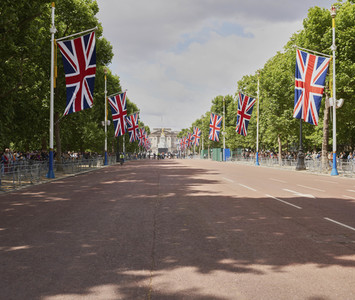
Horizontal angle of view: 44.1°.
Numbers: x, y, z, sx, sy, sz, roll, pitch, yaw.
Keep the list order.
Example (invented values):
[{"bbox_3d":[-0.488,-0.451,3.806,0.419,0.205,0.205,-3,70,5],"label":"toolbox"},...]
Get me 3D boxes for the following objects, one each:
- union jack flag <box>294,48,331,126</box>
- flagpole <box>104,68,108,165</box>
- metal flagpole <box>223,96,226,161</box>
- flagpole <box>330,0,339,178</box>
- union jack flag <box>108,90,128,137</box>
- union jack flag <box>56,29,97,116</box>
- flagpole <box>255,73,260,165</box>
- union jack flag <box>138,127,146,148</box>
[{"bbox_3d":[10.369,-4.763,33.600,2.800,5.750,0.600,0,0,-2],"label":"union jack flag"},{"bbox_3d":[-9.637,-4.480,59.300,0.570,13.000,0.570,0,0,-2],"label":"flagpole"},{"bbox_3d":[9.438,-4.259,87.600,0.570,13.000,0.570,0,0,-2],"label":"metal flagpole"},{"bbox_3d":[12.049,-4.556,33.600,0.570,13.000,0.570,0,0,-2],"label":"flagpole"},{"bbox_3d":[-8.054,-4.756,59.200,2.600,5.950,0.600,0,0,-2],"label":"union jack flag"},{"bbox_3d":[-6.699,-5.059,29.200,2.650,5.700,0.600,0,0,-2],"label":"union jack flag"},{"bbox_3d":[11.034,-4.362,59.900,0.570,13.000,0.570,0,0,-2],"label":"flagpole"},{"bbox_3d":[-11.555,-4.080,143.000,2.500,5.900,0.600,0,0,-2],"label":"union jack flag"}]

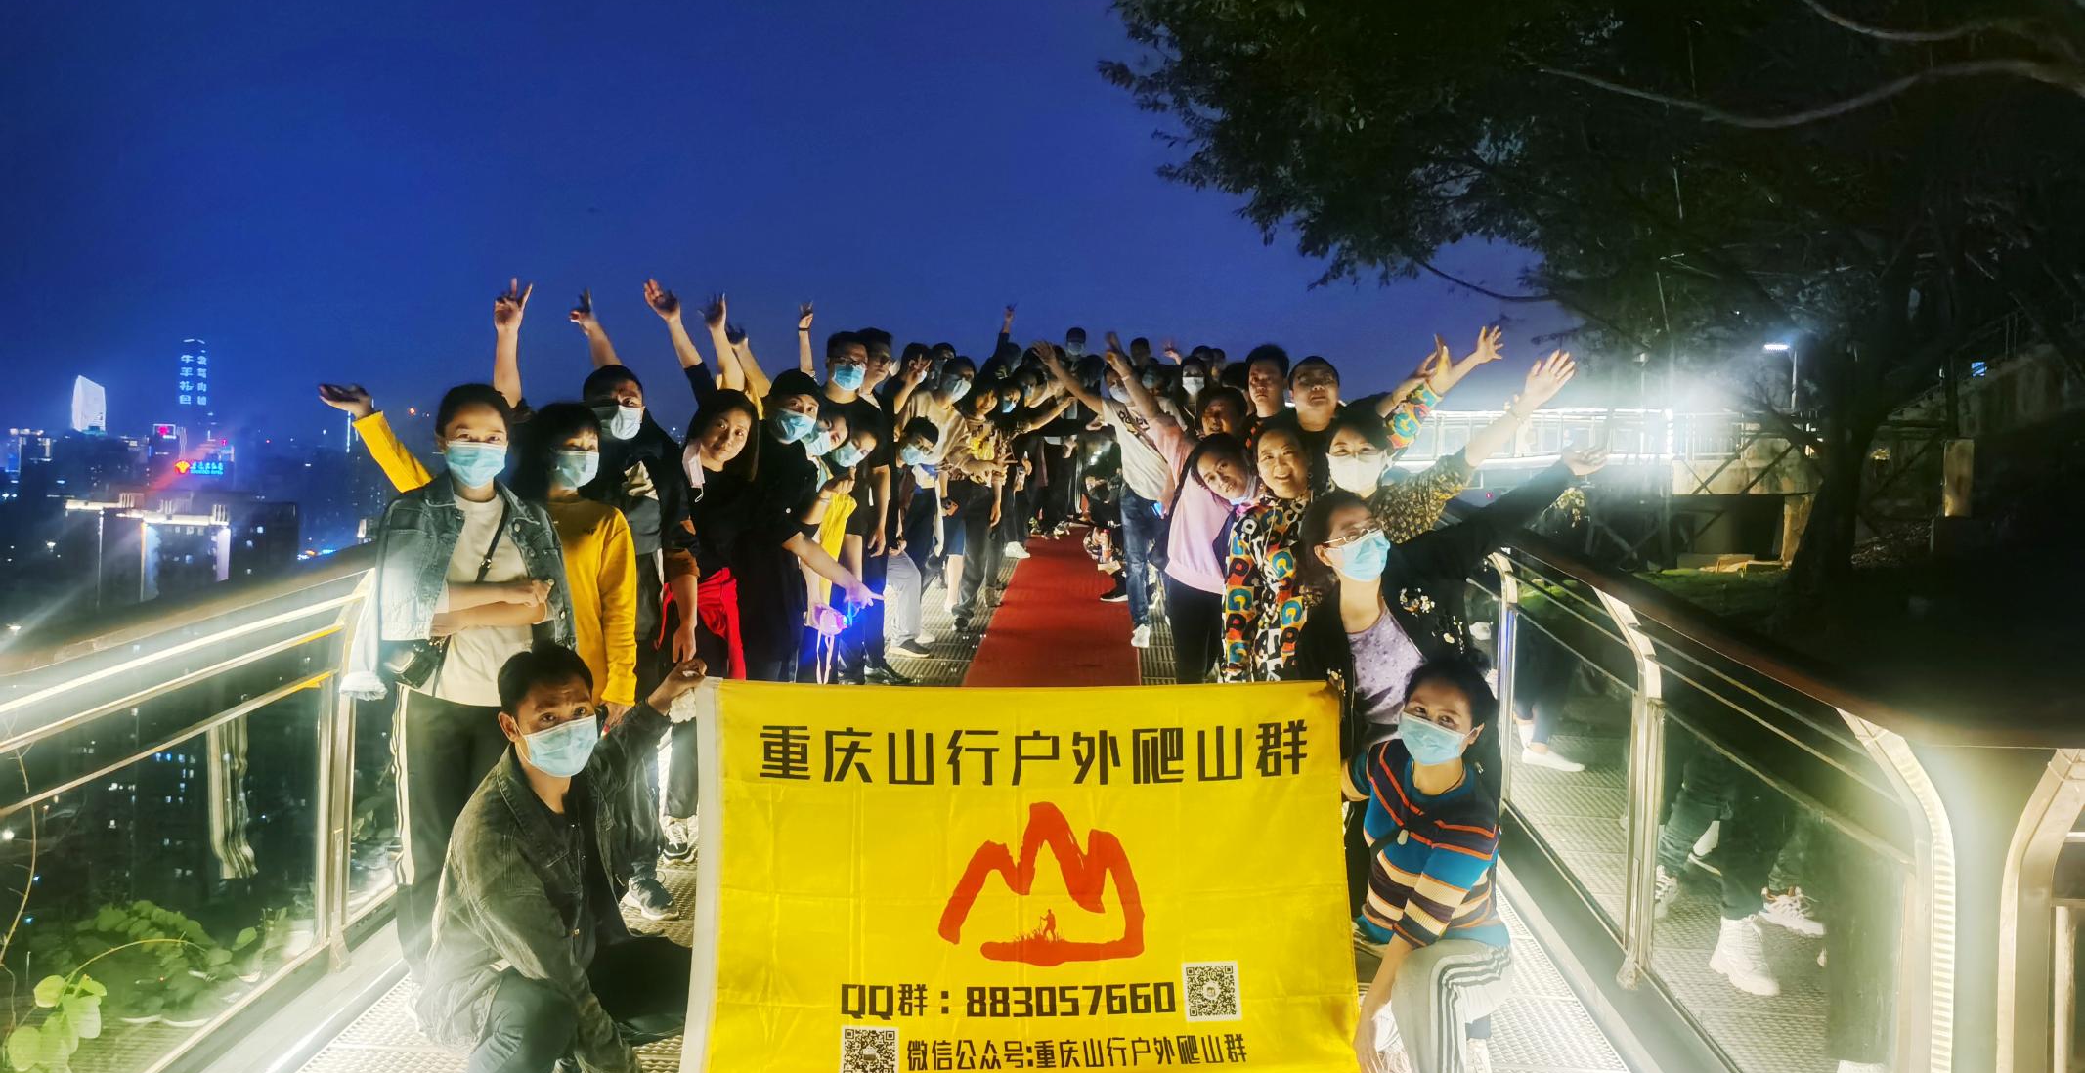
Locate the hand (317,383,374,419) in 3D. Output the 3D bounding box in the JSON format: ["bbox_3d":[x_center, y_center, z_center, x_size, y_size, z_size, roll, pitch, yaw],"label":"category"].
[{"bbox_3d":[-1.865,-0.361,4.350,0.165,0.065,0.090,23,31,-3],"label":"hand"}]

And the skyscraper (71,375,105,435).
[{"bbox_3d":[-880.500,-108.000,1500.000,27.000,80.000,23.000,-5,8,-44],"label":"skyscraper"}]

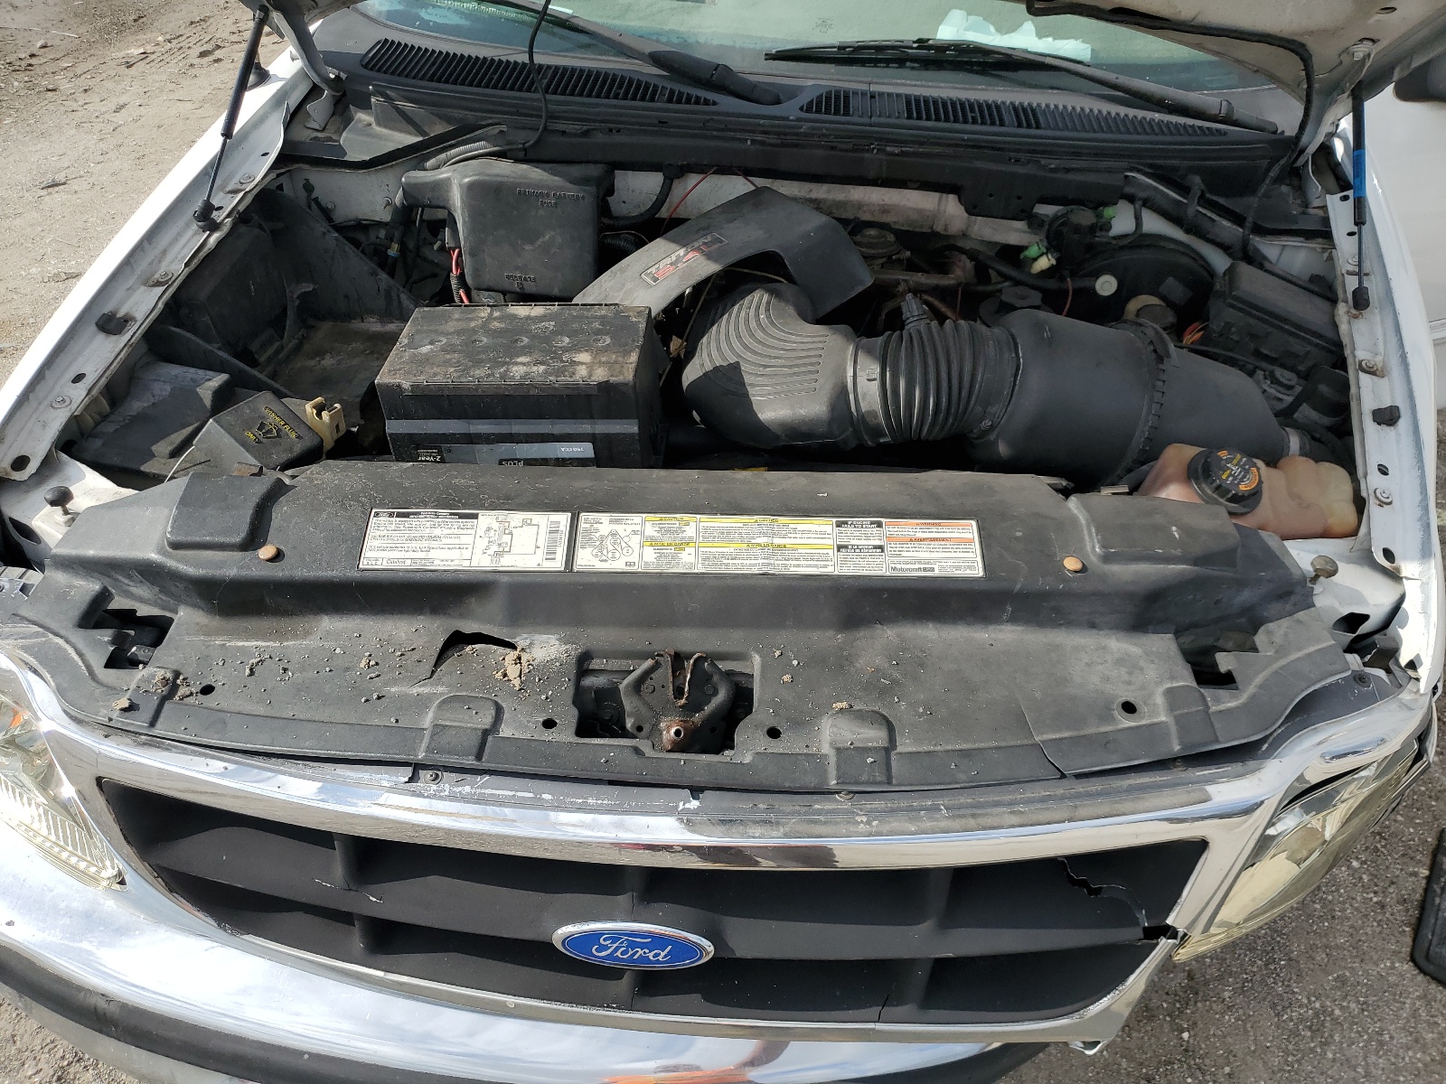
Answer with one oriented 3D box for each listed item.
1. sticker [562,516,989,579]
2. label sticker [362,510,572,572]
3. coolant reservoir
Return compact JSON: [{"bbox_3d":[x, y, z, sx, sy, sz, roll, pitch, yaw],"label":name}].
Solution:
[{"bbox_3d":[0.056,0.003,1.089,0.406,0.003,0.071,1,56,0],"label":"sticker"},{"bbox_3d":[-0.257,-0.001,1.091,0.203,0.003,0.071,1,56,0],"label":"label sticker"},{"bbox_3d":[0.555,-0.012,1.205,0.255,0.190,0.160,3,38,3],"label":"coolant reservoir"}]

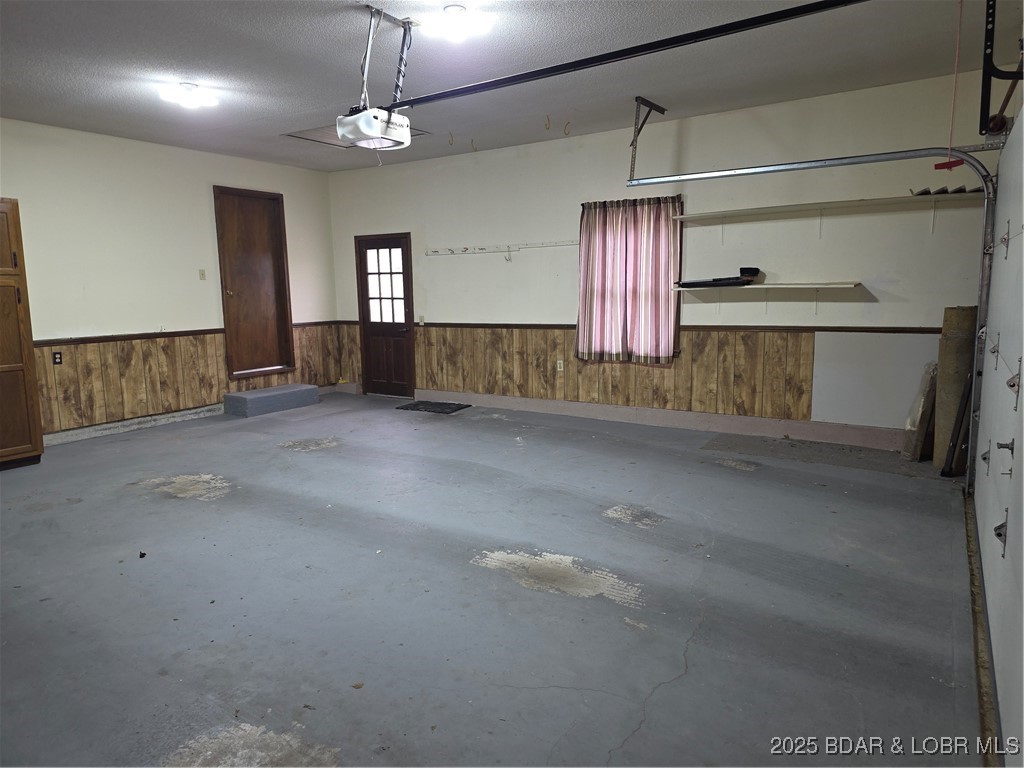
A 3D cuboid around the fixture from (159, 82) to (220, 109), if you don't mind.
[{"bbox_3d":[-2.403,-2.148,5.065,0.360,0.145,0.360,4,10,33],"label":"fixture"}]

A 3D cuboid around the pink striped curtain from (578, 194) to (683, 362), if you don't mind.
[{"bbox_3d":[1.132,-1.023,6.836,1.130,1.610,0.110,4,10,33],"label":"pink striped curtain"}]

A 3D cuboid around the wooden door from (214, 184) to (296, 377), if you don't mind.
[{"bbox_3d":[-3.121,-1.208,8.259,0.100,2.205,0.955,4,10,33],"label":"wooden door"}]

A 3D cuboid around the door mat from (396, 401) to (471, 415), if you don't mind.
[{"bbox_3d":[-0.947,0.277,8.172,0.780,0.012,0.550,4,10,33],"label":"door mat"}]

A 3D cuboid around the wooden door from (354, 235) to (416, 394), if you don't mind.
[{"bbox_3d":[-1.646,-0.879,8.866,0.930,2.090,0.090,4,10,33],"label":"wooden door"}]

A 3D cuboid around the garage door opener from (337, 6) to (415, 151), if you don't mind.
[{"bbox_3d":[-0.834,-1.762,4.021,0.390,0.680,0.310,4,10,33],"label":"garage door opener"}]

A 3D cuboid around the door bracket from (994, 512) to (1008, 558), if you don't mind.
[{"bbox_3d":[1.796,0.546,2.511,0.045,0.160,0.070,4,10,33],"label":"door bracket"}]

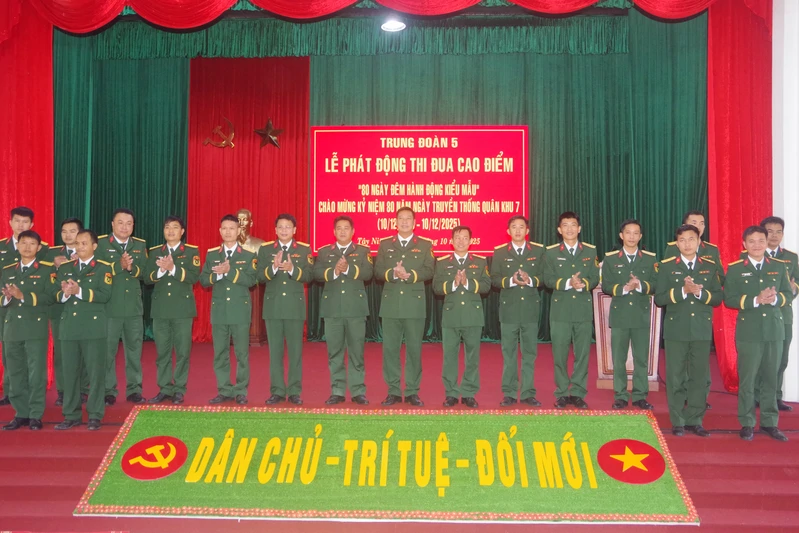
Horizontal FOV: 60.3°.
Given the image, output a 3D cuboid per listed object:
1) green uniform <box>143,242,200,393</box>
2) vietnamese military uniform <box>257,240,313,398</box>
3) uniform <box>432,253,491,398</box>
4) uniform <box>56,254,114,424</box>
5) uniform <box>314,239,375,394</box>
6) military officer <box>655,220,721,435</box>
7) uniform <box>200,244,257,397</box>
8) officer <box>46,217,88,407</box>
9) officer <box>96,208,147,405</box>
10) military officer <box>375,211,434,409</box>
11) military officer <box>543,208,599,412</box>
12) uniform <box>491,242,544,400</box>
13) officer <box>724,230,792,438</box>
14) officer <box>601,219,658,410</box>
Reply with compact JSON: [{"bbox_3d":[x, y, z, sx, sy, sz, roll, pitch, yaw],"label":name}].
[{"bbox_3d":[-2.053,0.481,6.250,0.460,1.420,0.360,0,-1,0],"label":"green uniform"},{"bbox_3d":[-1.035,0.477,6.250,0.490,1.440,0.380,0,-1,-7],"label":"vietnamese military uniform"},{"bbox_3d":[0.552,0.534,6.137,0.518,1.304,0.380,0,-1,6],"label":"uniform"},{"bbox_3d":[-2.747,0.632,6.000,0.460,1.420,0.360,0,-1,1],"label":"uniform"},{"bbox_3d":[-0.501,0.482,6.160,0.555,1.400,0.400,0,0,0],"label":"uniform"},{"bbox_3d":[2.411,0.529,5.730,0.510,1.730,0.400,0,-1,10],"label":"military officer"},{"bbox_3d":[-1.541,0.495,6.200,0.505,1.390,0.400,0,0,-3],"label":"uniform"},{"bbox_3d":[-2.931,0.391,6.156,0.466,1.662,0.420,0,-1,-9],"label":"officer"},{"bbox_3d":[-2.528,0.346,6.267,0.456,1.762,0.420,1,-1,-14],"label":"officer"},{"bbox_3d":[0.044,0.345,6.070,0.529,1.762,0.460,0,0,2],"label":"military officer"},{"bbox_3d":[1.524,0.378,6.096,0.497,1.726,0.420,0,-1,12],"label":"military officer"},{"bbox_3d":[1.063,0.494,6.199,0.487,1.444,0.380,0,-1,7],"label":"uniform"},{"bbox_3d":[2.904,0.526,5.560,0.551,1.718,0.420,0,-1,18],"label":"officer"},{"bbox_3d":[2.044,0.411,6.084,0.514,1.665,0.420,0,-1,16],"label":"officer"}]

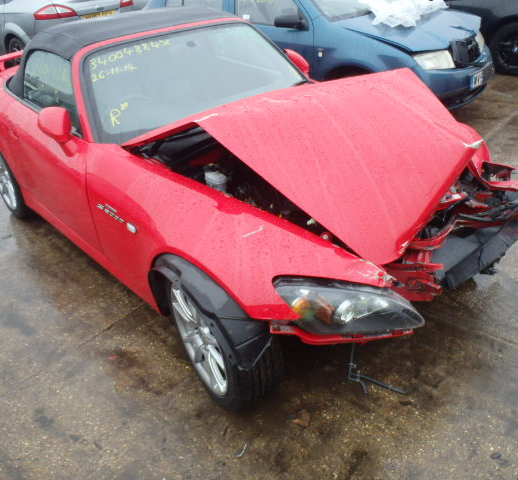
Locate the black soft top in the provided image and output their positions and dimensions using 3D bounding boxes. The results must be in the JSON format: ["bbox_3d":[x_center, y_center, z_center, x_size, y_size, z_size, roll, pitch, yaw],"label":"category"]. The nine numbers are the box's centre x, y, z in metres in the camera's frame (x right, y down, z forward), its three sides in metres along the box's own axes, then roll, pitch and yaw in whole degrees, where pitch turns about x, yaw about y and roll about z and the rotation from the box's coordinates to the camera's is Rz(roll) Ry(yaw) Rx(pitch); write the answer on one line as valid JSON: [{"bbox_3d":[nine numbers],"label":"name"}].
[{"bbox_3d":[-0.868,-1.230,3.323,1.300,0.410,1.200,-26,35,-33],"label":"black soft top"}]

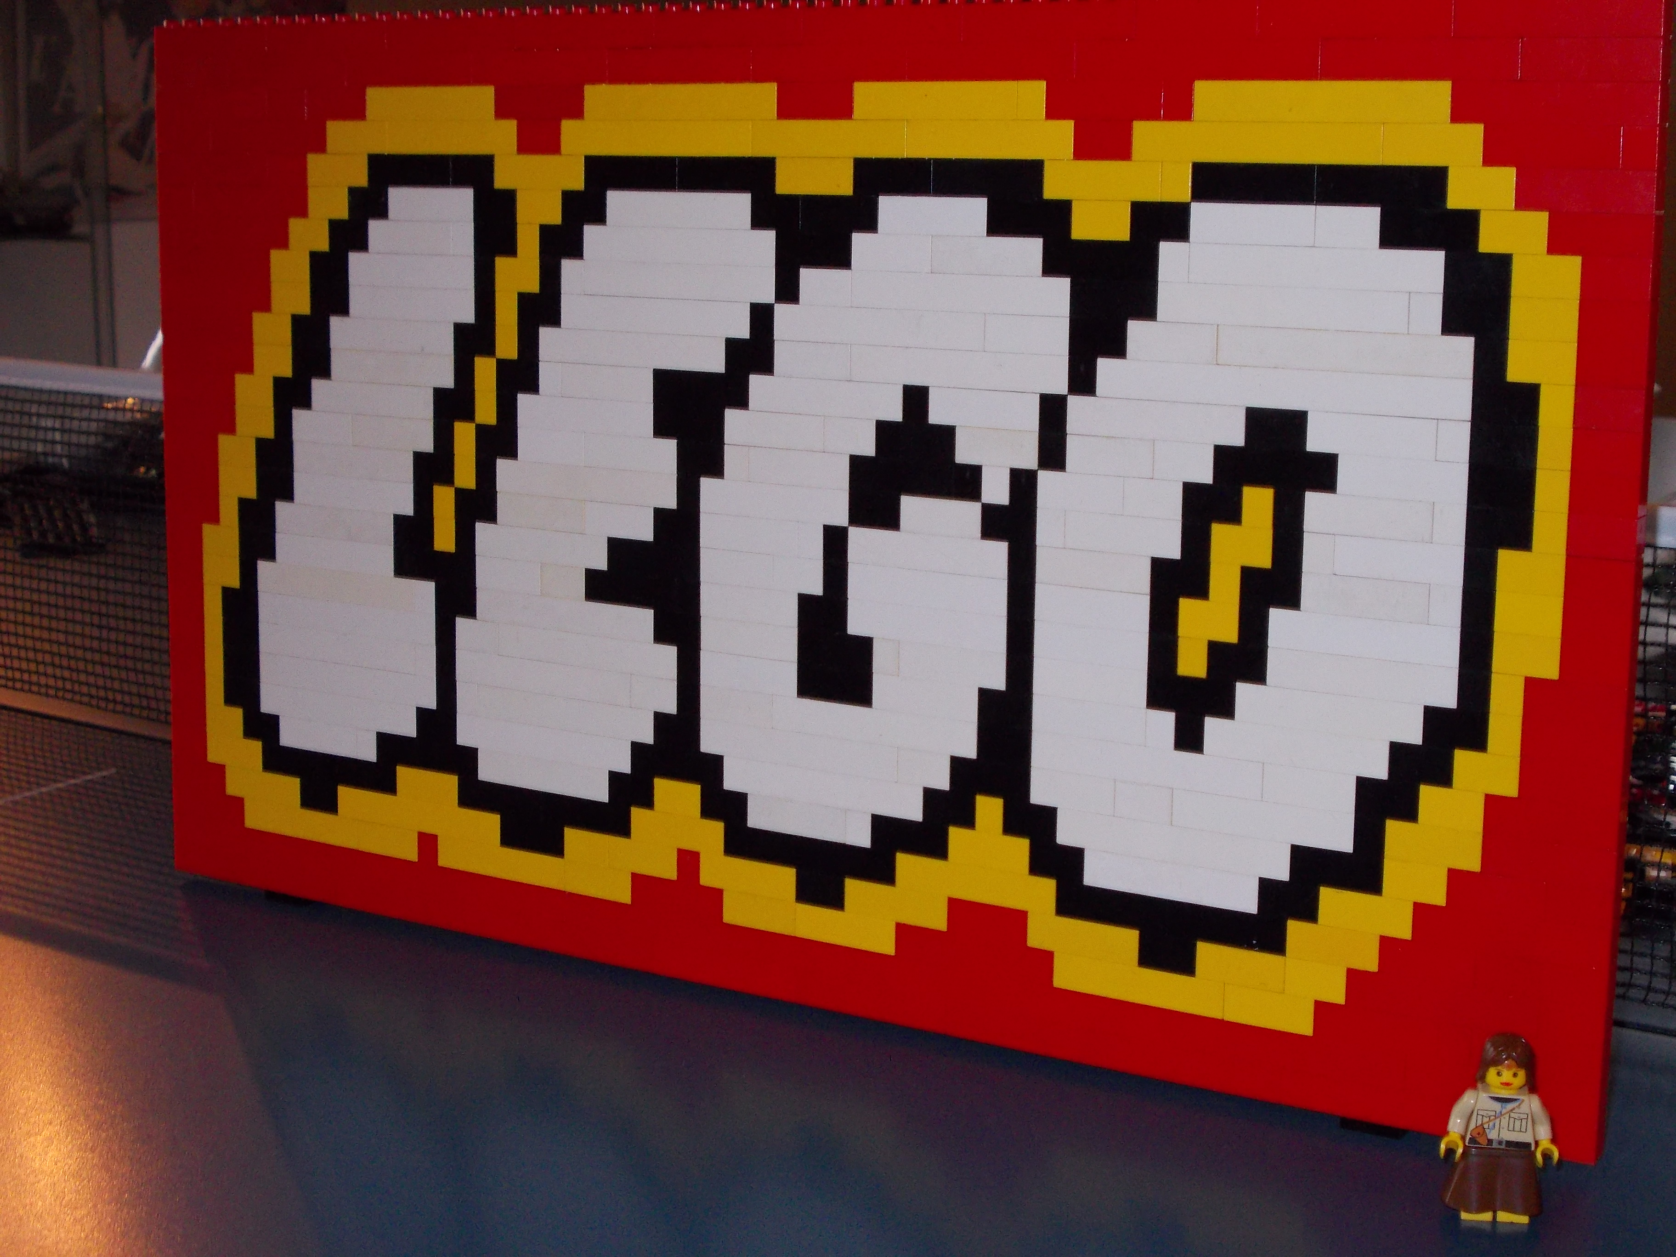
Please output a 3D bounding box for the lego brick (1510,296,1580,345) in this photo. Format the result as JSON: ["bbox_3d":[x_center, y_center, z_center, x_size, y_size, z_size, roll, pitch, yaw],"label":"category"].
[{"bbox_3d":[0.160,-0.070,0.556,0.016,0.010,0.008,7,12,31],"label":"lego brick"}]

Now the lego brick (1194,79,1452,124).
[{"bbox_3d":[0.114,-0.122,0.576,0.064,0.010,0.008,7,12,31],"label":"lego brick"}]

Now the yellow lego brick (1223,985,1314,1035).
[{"bbox_3d":[0.110,0.095,0.620,0.024,0.010,0.008,7,13,31],"label":"yellow lego brick"}]

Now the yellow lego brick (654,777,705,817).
[{"bbox_3d":[-0.044,0.047,0.704,0.016,0.010,0.008,7,12,31],"label":"yellow lego brick"}]

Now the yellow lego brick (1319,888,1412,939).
[{"bbox_3d":[0.129,0.068,0.598,0.024,0.010,0.008,7,12,31],"label":"yellow lego brick"}]

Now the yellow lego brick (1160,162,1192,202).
[{"bbox_3d":[0.084,-0.108,0.600,0.008,0.010,0.008,7,12,31],"label":"yellow lego brick"}]

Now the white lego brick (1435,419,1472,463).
[{"bbox_3d":[0.143,-0.044,0.569,0.008,0.010,0.008,7,12,31],"label":"white lego brick"}]

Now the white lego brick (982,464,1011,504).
[{"bbox_3d":[0.043,-0.037,0.634,0.008,0.010,0.008,7,12,31],"label":"white lego brick"}]

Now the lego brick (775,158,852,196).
[{"bbox_3d":[-0.004,-0.119,0.649,0.024,0.010,0.008,7,12,31],"label":"lego brick"}]

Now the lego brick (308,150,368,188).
[{"bbox_3d":[-0.146,-0.136,0.732,0.024,0.010,0.008,7,12,31],"label":"lego brick"}]

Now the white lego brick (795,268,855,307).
[{"bbox_3d":[-0.001,-0.090,0.656,0.016,0.010,0.008,7,12,31],"label":"white lego brick"}]

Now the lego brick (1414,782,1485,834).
[{"bbox_3d":[0.147,0.042,0.587,0.016,0.010,0.008,7,12,31],"label":"lego brick"}]

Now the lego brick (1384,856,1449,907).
[{"bbox_3d":[0.140,0.060,0.591,0.016,0.010,0.008,7,12,31],"label":"lego brick"}]

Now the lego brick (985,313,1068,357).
[{"bbox_3d":[0.049,-0.075,0.624,0.024,0.010,0.008,7,12,31],"label":"lego brick"}]

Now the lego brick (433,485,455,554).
[{"bbox_3d":[-0.115,-0.033,0.736,0.008,0.019,0.008,7,12,31],"label":"lego brick"}]

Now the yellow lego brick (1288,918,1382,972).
[{"bbox_3d":[0.122,0.077,0.603,0.024,0.010,0.008,7,12,31],"label":"yellow lego brick"}]

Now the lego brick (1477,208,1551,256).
[{"bbox_3d":[0.153,-0.089,0.556,0.016,0.010,0.008,7,12,31],"label":"lego brick"}]

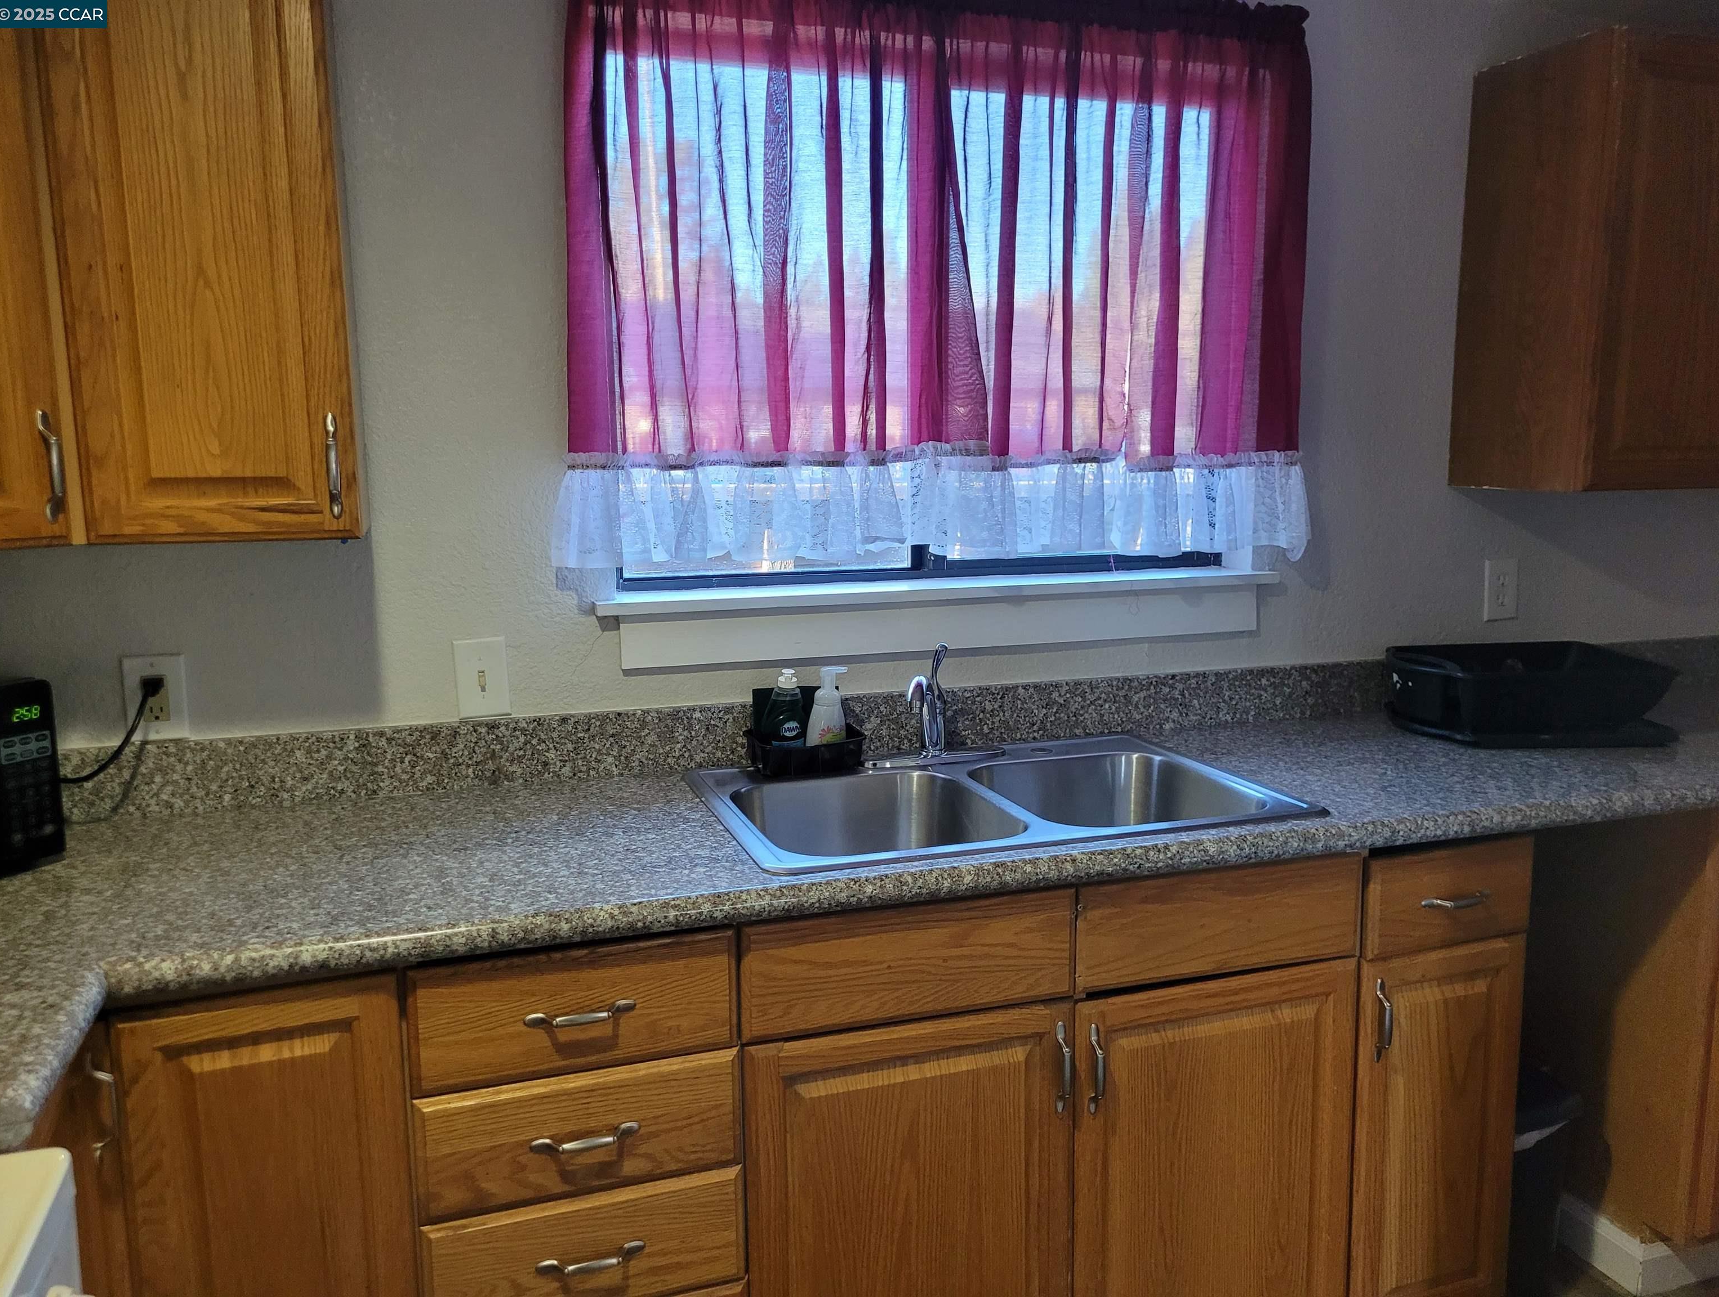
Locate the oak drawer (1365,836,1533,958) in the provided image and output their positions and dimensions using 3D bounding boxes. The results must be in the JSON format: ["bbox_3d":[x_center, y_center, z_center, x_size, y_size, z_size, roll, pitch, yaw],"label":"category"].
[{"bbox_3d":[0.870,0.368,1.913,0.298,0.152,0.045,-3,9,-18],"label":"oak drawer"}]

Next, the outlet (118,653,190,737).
[{"bbox_3d":[-1.024,0.073,1.892,0.077,0.124,0.010,-3,9,-18],"label":"outlet"}]

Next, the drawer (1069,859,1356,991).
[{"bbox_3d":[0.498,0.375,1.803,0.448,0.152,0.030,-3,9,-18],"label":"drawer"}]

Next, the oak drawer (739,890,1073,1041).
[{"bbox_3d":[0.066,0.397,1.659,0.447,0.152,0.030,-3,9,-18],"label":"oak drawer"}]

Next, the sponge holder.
[{"bbox_3d":[-0.090,0.133,2.148,0.183,0.127,0.102,-3,9,-18],"label":"sponge holder"}]

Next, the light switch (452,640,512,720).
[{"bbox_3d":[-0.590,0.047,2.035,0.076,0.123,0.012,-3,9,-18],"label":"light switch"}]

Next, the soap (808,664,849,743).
[{"bbox_3d":[-0.053,0.111,2.146,0.075,0.163,0.055,0,8,6],"label":"soap"}]

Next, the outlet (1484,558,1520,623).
[{"bbox_3d":[1.318,-0.119,2.661,0.080,0.124,0.010,-3,9,-18],"label":"outlet"}]

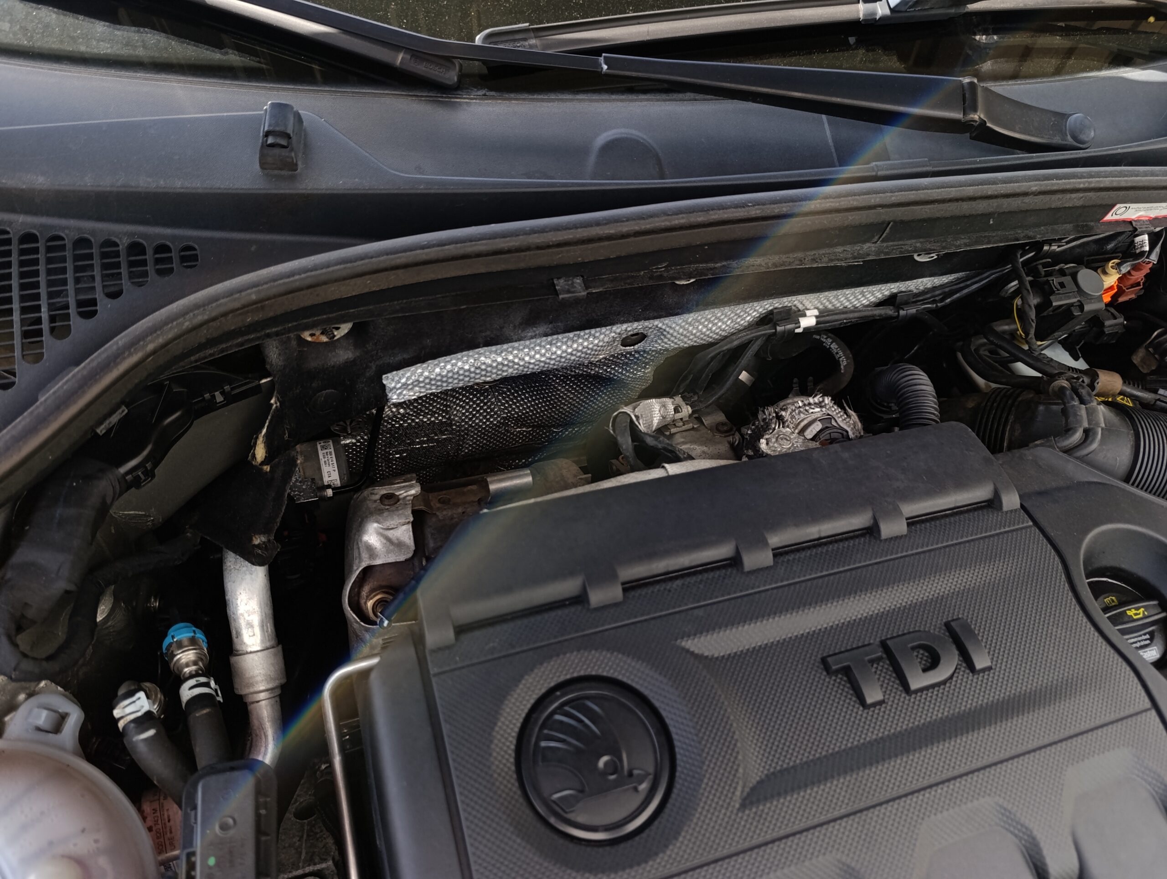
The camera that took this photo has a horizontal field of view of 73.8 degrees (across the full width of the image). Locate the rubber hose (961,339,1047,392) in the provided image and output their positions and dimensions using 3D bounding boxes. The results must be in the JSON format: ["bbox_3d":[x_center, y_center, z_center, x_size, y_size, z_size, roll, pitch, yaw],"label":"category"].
[{"bbox_3d":[0.358,-0.062,0.660,0.070,0.032,0.045,-12,44,-13],"label":"rubber hose"}]

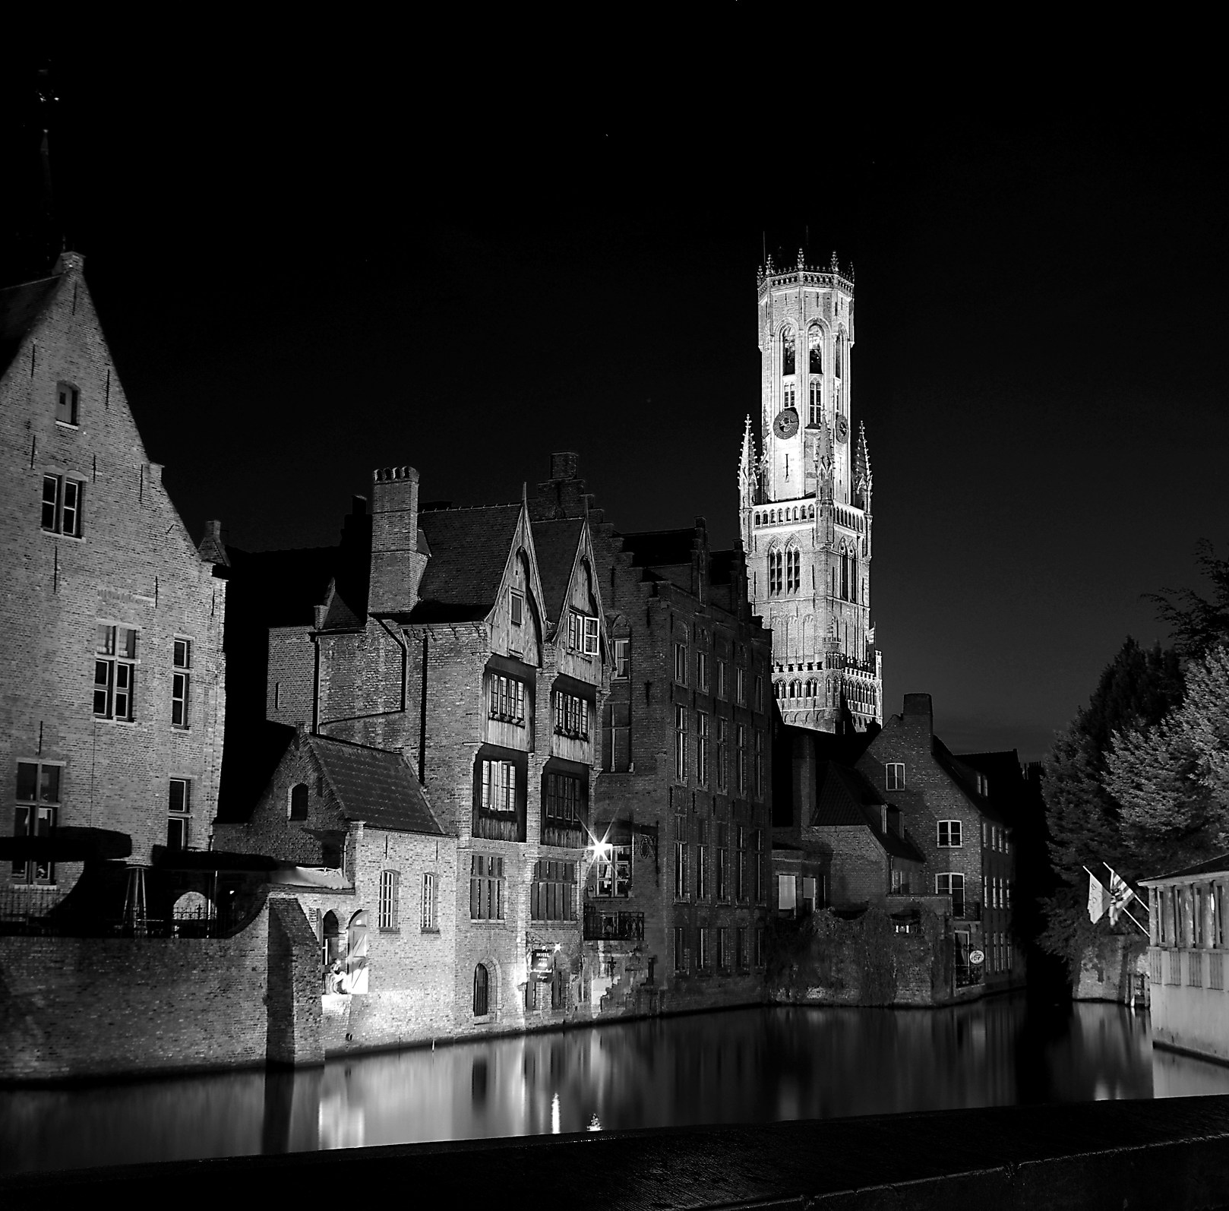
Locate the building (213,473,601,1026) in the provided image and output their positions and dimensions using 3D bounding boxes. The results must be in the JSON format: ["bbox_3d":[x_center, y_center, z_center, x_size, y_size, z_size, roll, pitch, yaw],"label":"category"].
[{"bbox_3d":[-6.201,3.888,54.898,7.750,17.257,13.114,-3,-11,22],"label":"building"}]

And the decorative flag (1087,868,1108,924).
[{"bbox_3d":[13.150,7.882,49.515,0.600,1.549,0.250,-2,-10,15],"label":"decorative flag"}]

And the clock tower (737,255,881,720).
[{"bbox_3d":[23.364,-3.066,218.572,12.000,83.000,12.000,-6,-12,32],"label":"clock tower"}]

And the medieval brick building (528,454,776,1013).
[{"bbox_3d":[0.192,5.193,70.306,8.163,20.150,9.888,-4,-11,25],"label":"medieval brick building"}]

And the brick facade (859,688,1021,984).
[{"bbox_3d":[15.748,12.022,89.633,6.200,13.743,11.367,-3,-11,20],"label":"brick facade"}]

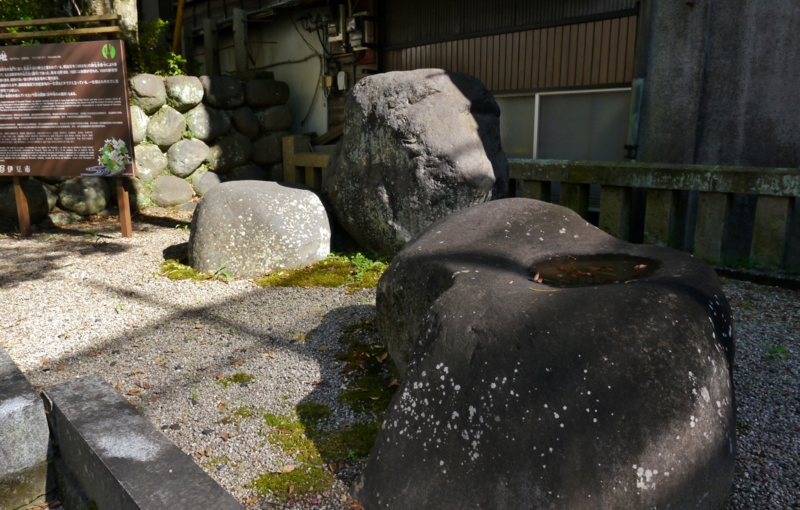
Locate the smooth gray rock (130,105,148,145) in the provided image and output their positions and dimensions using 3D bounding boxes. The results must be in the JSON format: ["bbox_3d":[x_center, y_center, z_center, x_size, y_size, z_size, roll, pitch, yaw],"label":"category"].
[{"bbox_3d":[-3.632,-1.765,7.561,0.404,0.524,0.453,-2,12,-12],"label":"smooth gray rock"}]

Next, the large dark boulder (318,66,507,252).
[{"bbox_3d":[0.129,-0.824,4.854,1.625,1.527,1.200,0,12,0],"label":"large dark boulder"}]

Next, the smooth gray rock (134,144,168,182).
[{"bbox_3d":[-2.980,-1.096,6.573,0.460,0.450,0.400,-12,17,-43],"label":"smooth gray rock"}]

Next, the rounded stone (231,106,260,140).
[{"bbox_3d":[-2.152,-1.851,7.751,0.400,0.456,0.420,-2,12,-12],"label":"rounded stone"}]

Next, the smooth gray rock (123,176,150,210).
[{"bbox_3d":[-3.634,-0.843,7.607,0.420,0.487,0.427,-2,12,-12],"label":"smooth gray rock"}]

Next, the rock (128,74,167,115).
[{"bbox_3d":[-3.464,-2.198,7.596,0.527,0.547,0.531,-2,12,-12],"label":"rock"}]

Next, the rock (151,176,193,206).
[{"bbox_3d":[-3.166,-0.882,7.703,0.589,0.438,0.482,-2,12,-12],"label":"rock"}]

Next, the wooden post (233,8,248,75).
[{"bbox_3d":[-2.347,-3.060,8.162,0.150,1.059,0.130,9,15,36],"label":"wooden post"}]

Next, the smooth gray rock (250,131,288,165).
[{"bbox_3d":[-1.487,-1.239,6.459,0.384,0.389,0.468,11,17,42],"label":"smooth gray rock"}]

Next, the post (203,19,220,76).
[{"bbox_3d":[-2.291,-2.514,6.753,0.180,0.680,0.100,11,17,42],"label":"post"}]

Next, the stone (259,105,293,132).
[{"bbox_3d":[-1.751,-1.906,7.801,0.472,0.378,0.417,-2,12,-12],"label":"stone"}]

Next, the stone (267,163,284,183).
[{"bbox_3d":[-1.722,-1.132,7.797,0.305,0.330,0.305,-2,12,-12],"label":"stone"}]

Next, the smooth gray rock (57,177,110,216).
[{"bbox_3d":[-3.478,-0.670,6.096,0.580,0.460,0.440,-12,17,-43],"label":"smooth gray rock"}]

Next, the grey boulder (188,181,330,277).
[{"bbox_3d":[-1.100,-0.263,4.369,1.079,0.628,0.880,-3,12,-14],"label":"grey boulder"}]

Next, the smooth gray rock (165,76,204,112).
[{"bbox_3d":[-2.972,-2.227,7.651,0.545,0.472,0.503,-2,12,-12],"label":"smooth gray rock"}]

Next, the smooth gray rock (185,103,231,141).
[{"bbox_3d":[-2.674,-1.850,7.747,0.634,0.510,0.555,-2,12,-12],"label":"smooth gray rock"}]

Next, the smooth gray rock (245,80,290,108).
[{"bbox_3d":[-1.521,-1.860,6.393,0.377,0.309,0.568,11,17,42],"label":"smooth gray rock"}]

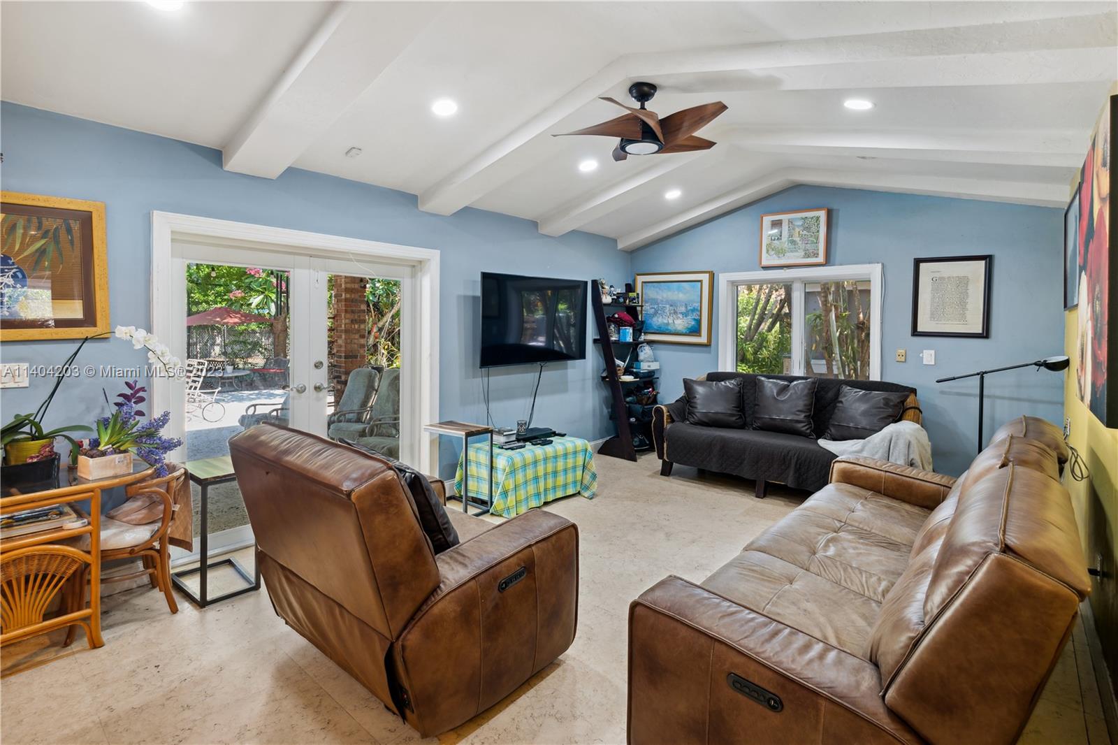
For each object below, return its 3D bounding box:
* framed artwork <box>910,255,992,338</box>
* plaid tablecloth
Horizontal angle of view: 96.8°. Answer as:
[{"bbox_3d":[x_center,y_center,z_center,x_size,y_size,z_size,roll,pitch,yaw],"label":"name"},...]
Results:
[{"bbox_3d":[3.545,-0.683,4.502,0.565,0.735,0.035,4,4,41],"label":"framed artwork"},{"bbox_3d":[-0.298,0.838,4.328,0.820,0.440,0.930,4,4,41],"label":"plaid tablecloth"}]

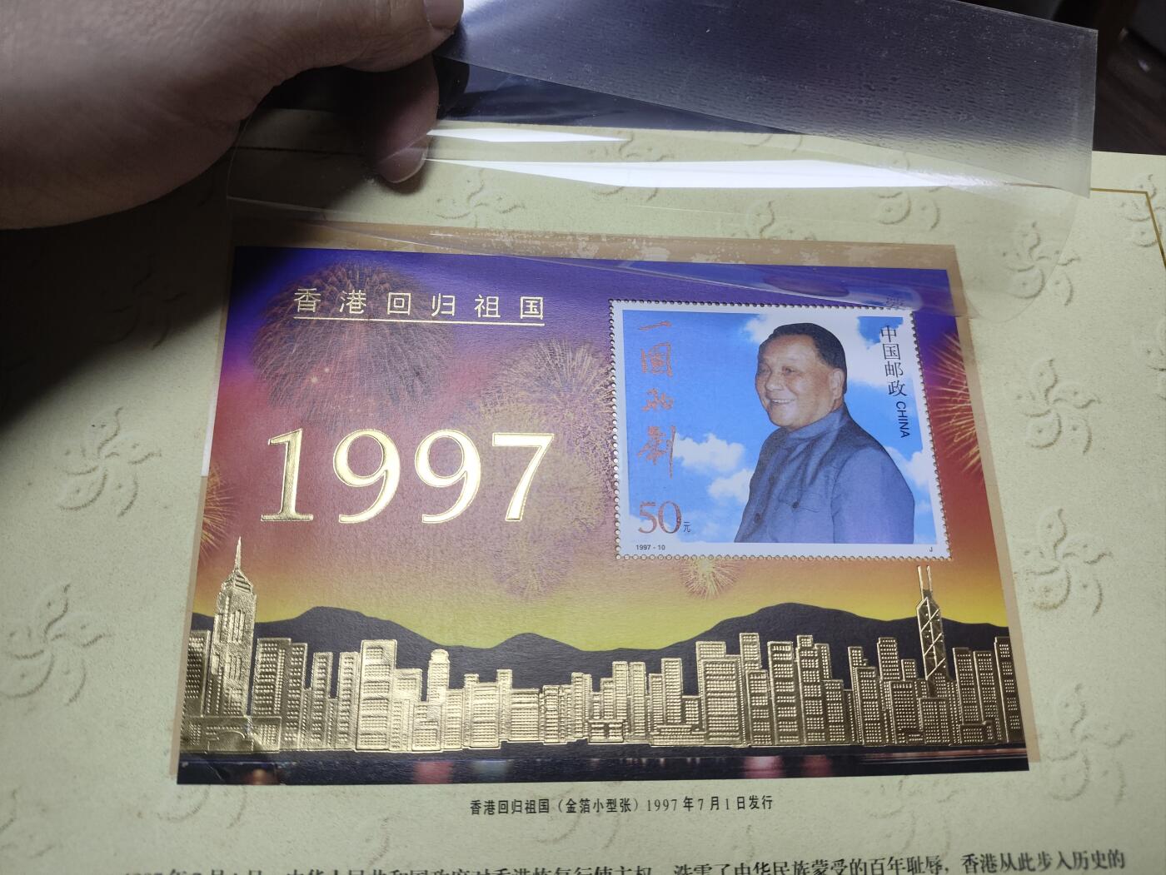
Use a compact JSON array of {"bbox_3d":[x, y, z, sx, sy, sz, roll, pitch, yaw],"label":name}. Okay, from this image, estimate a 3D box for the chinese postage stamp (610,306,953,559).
[{"bbox_3d":[0.036,-0.002,0.158,0.060,0.001,0.050,1,72,-4],"label":"chinese postage stamp"}]

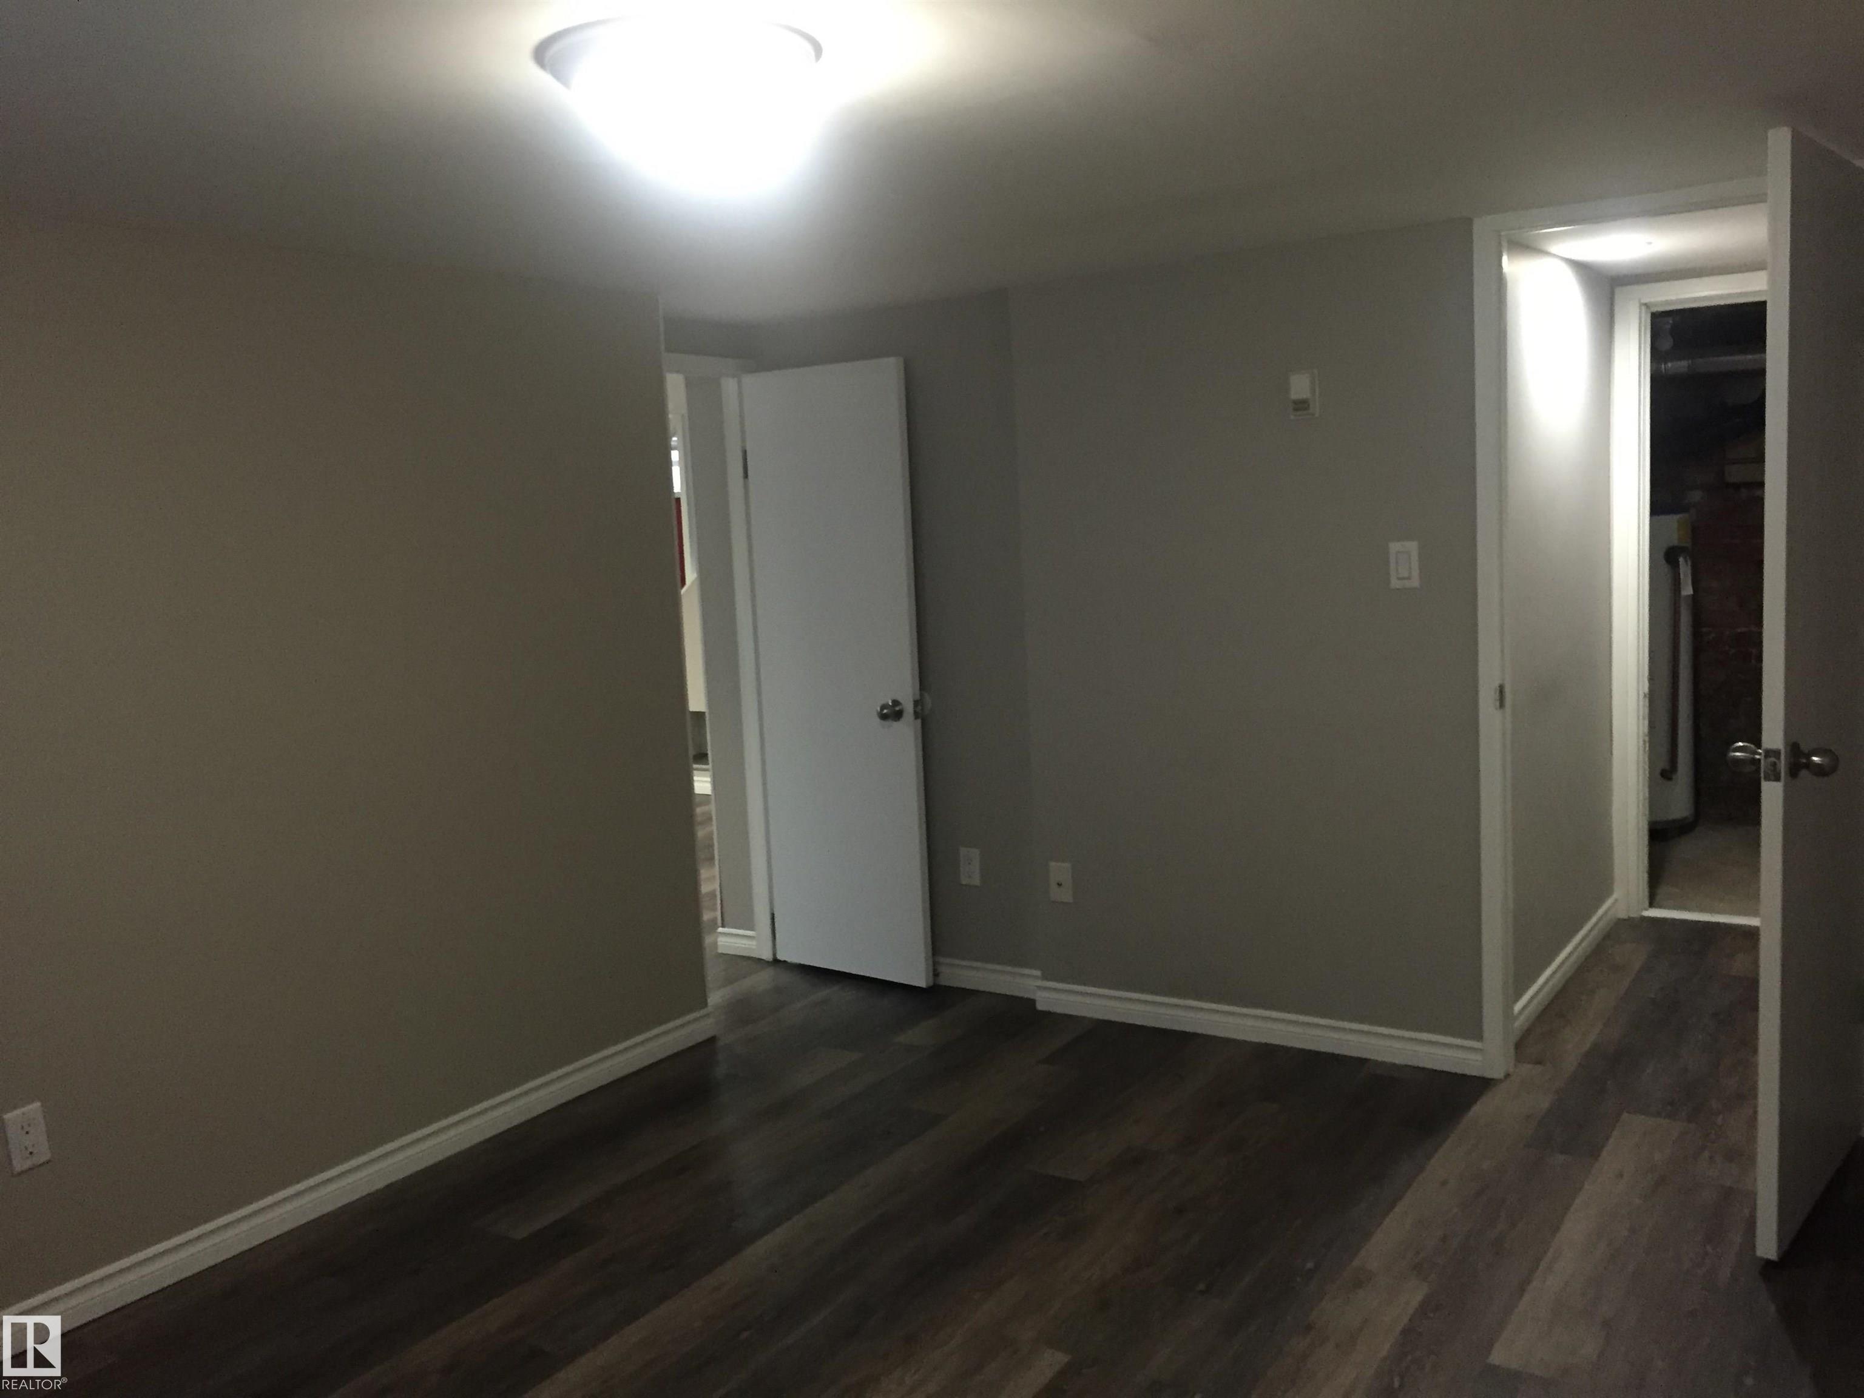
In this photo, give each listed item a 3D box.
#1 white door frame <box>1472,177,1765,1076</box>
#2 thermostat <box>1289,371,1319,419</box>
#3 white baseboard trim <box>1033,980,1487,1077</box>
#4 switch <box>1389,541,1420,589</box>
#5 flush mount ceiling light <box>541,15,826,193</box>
[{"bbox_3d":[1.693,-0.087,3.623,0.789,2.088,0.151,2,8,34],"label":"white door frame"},{"bbox_3d":[0.938,-0.767,3.947,0.071,0.114,0.030,2,8,34],"label":"thermostat"},{"bbox_3d":[0.850,0.888,4.269,1.287,0.090,0.016,2,8,34],"label":"white baseboard trim"},{"bbox_3d":[1.171,-0.331,3.868,0.072,0.114,0.010,2,8,34],"label":"switch"},{"bbox_3d":[-0.336,-0.794,2.096,0.382,0.140,0.382,-3,7,0],"label":"flush mount ceiling light"}]

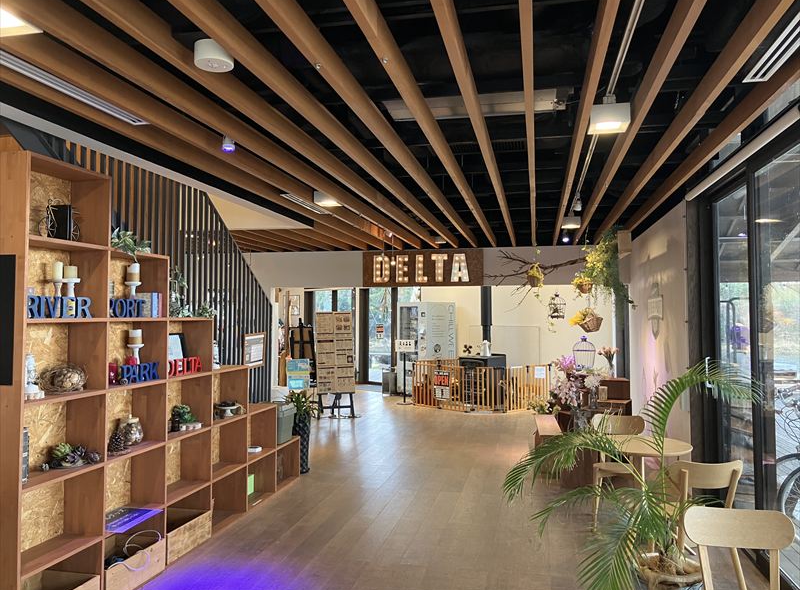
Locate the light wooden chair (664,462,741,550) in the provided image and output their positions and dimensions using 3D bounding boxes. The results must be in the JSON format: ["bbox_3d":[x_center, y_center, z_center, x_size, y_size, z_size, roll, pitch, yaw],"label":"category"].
[{"bbox_3d":[1.667,1.289,3.693,0.440,0.760,0.490,0,-2,2],"label":"light wooden chair"}]

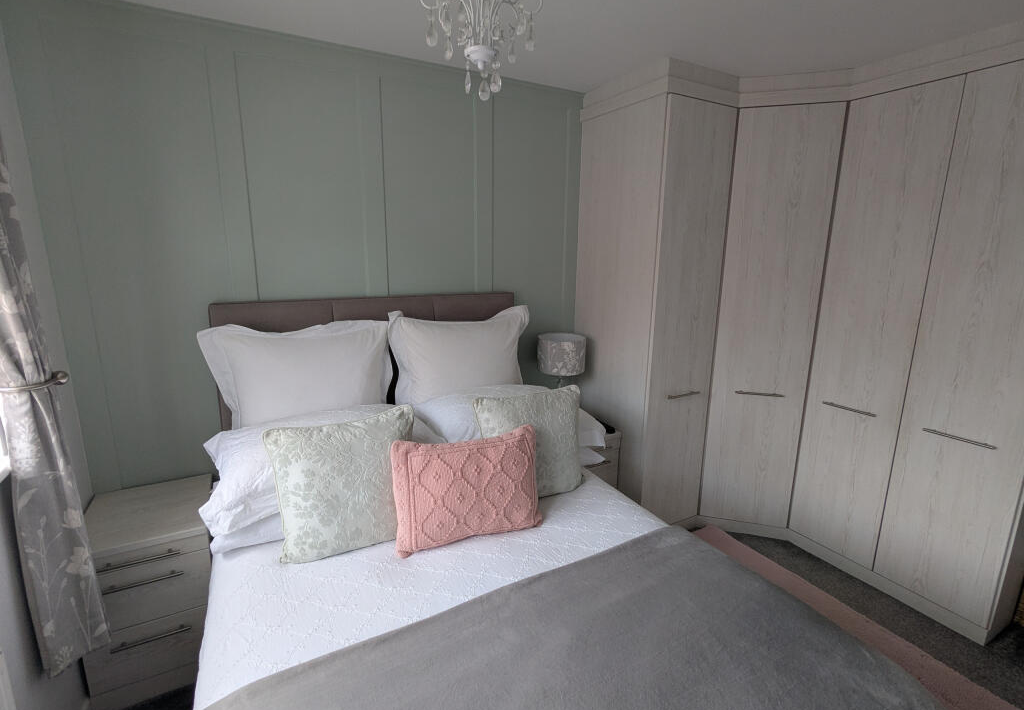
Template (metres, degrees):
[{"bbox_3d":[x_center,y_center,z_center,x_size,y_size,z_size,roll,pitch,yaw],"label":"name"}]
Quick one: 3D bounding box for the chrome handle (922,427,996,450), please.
[{"bbox_3d":[1.825,0.339,1.935,0.035,0.013,0.228,-6,14,-28],"label":"chrome handle"}]

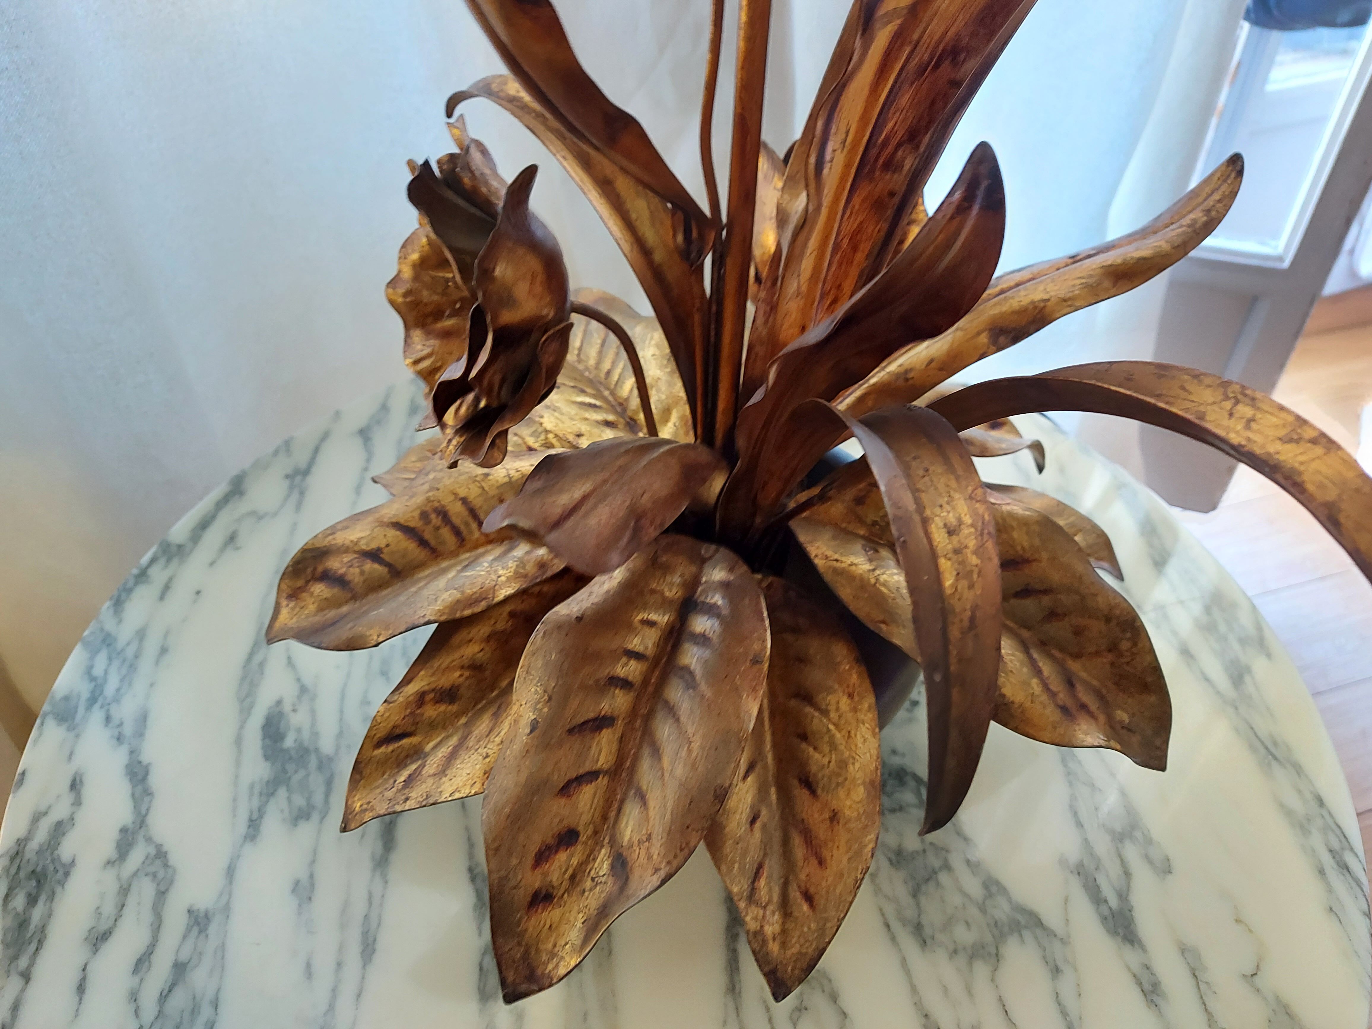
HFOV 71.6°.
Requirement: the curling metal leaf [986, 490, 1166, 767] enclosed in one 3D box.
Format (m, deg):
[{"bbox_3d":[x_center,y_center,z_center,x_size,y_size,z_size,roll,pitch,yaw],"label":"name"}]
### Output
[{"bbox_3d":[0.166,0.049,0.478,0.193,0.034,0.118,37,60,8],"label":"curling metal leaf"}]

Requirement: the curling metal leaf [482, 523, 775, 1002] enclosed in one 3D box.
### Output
[{"bbox_3d":[-0.029,0.094,0.398,0.107,0.034,0.213,17,61,16],"label":"curling metal leaf"}]

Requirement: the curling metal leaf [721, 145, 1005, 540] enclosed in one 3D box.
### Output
[{"bbox_3d":[0.076,-0.073,0.428,0.037,0.214,0.082,20,17,-38],"label":"curling metal leaf"}]

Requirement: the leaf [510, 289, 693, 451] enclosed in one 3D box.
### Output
[{"bbox_3d":[-0.057,-0.080,0.564,0.176,0.034,0.123,35,74,33],"label":"leaf"}]

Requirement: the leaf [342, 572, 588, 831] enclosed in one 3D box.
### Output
[{"bbox_3d":[-0.092,0.077,0.450,0.188,0.034,0.082,-42,67,-12],"label":"leaf"}]

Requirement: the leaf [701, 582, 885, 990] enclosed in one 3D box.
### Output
[{"bbox_3d":[0.051,0.115,0.424,0.082,0.034,0.186,3,63,-4],"label":"leaf"}]

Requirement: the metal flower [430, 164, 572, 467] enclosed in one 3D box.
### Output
[{"bbox_3d":[-0.087,-0.094,0.448,0.065,0.122,0.099,15,29,2],"label":"metal flower"}]

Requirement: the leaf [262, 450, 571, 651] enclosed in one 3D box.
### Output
[{"bbox_3d":[-0.122,0.012,0.494,0.216,0.034,0.098,-18,58,4],"label":"leaf"}]

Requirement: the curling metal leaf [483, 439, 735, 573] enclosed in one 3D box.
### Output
[{"bbox_3d":[-0.035,-0.007,0.436,0.119,0.036,0.066,-13,64,-8],"label":"curling metal leaf"}]

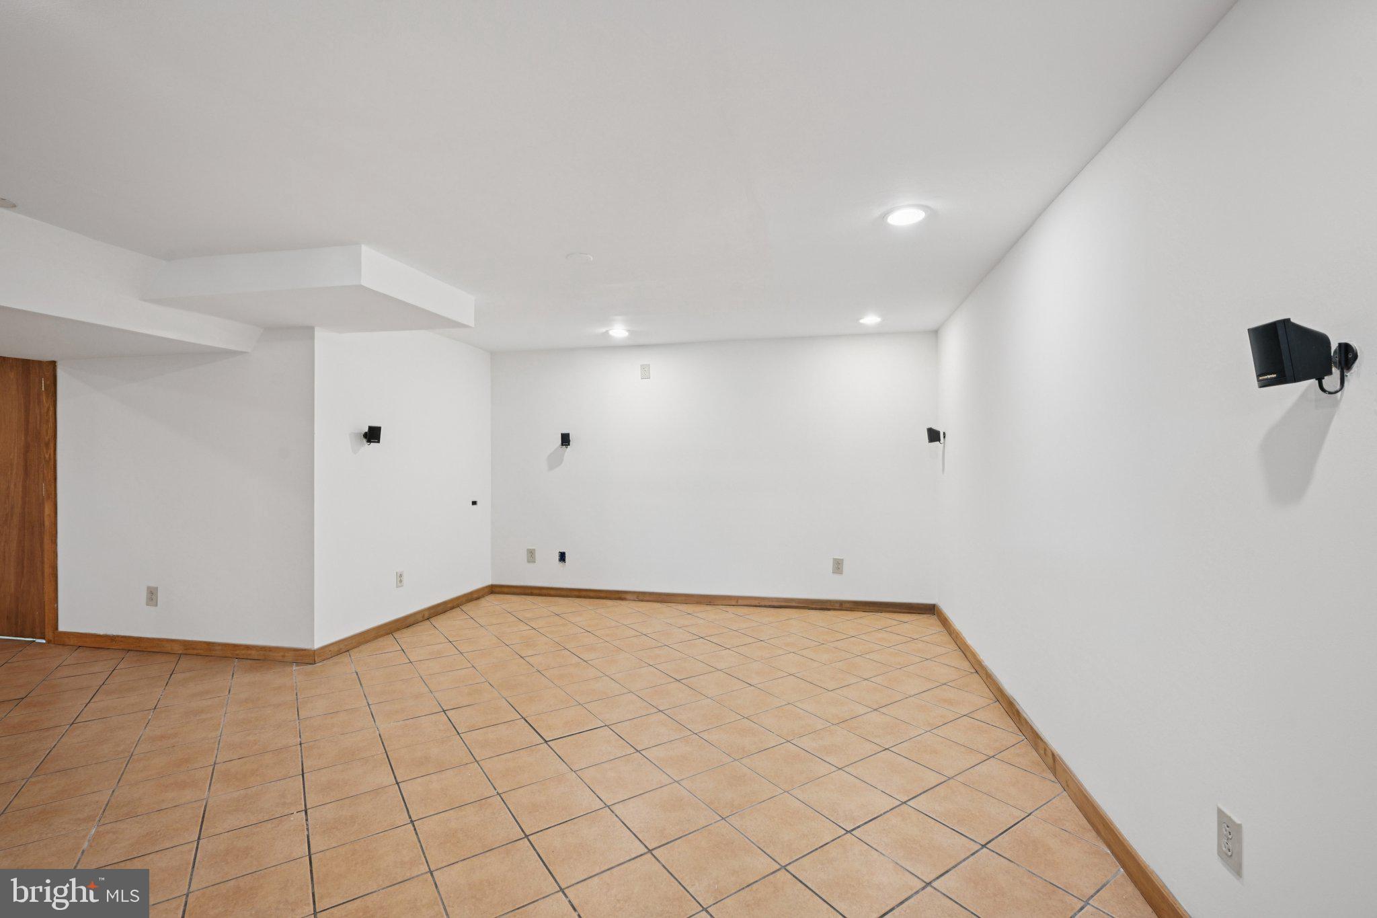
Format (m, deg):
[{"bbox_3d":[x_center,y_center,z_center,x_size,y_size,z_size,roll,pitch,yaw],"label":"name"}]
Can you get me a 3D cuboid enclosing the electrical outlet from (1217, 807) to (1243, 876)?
[{"bbox_3d":[1.272,0.897,1.439,0.007,0.123,0.079,0,0,12],"label":"electrical outlet"}]

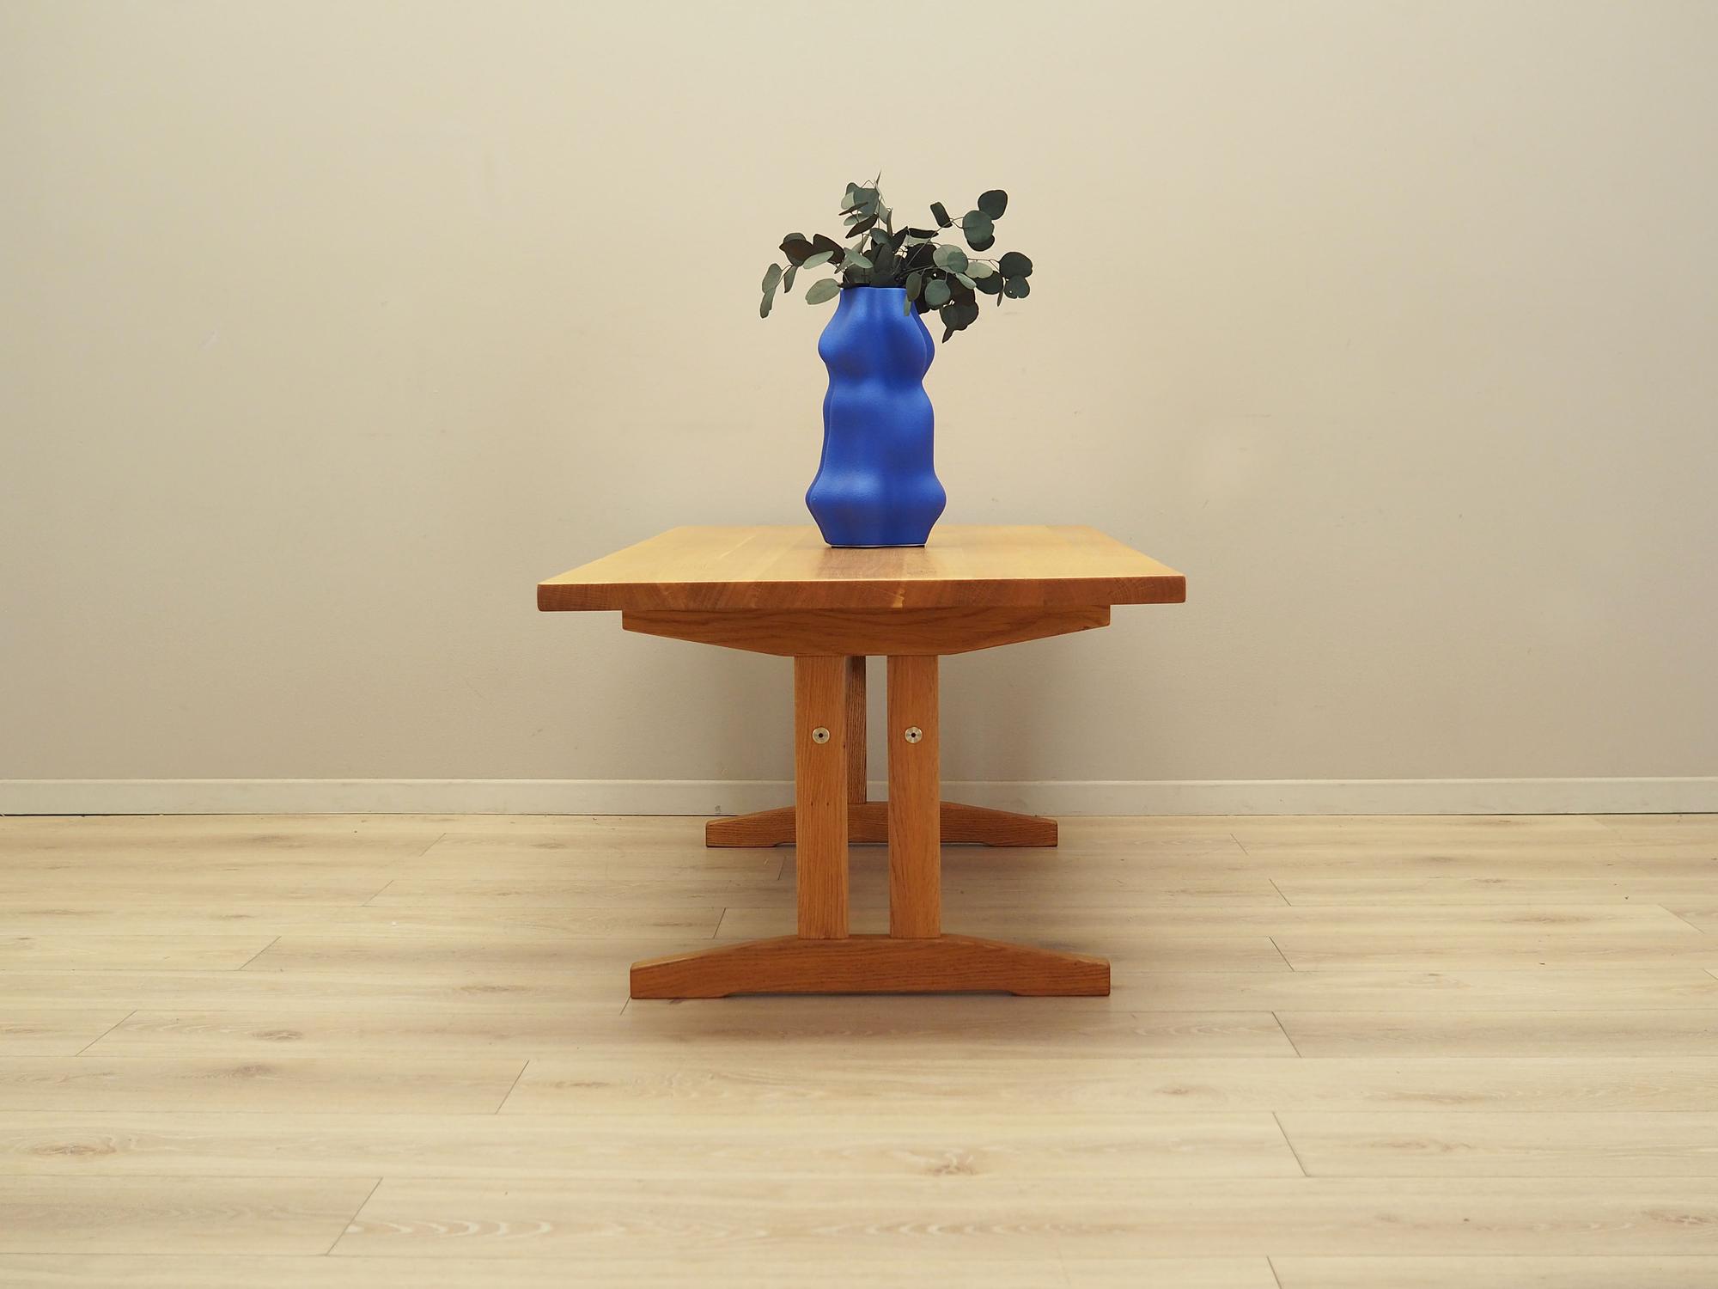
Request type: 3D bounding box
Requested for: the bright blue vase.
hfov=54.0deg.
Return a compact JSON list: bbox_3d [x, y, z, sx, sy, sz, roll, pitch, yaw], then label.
[{"bbox_3d":[0.025,-0.325,2.431,0.202,0.365,0.188,0,7,0],"label":"bright blue vase"}]

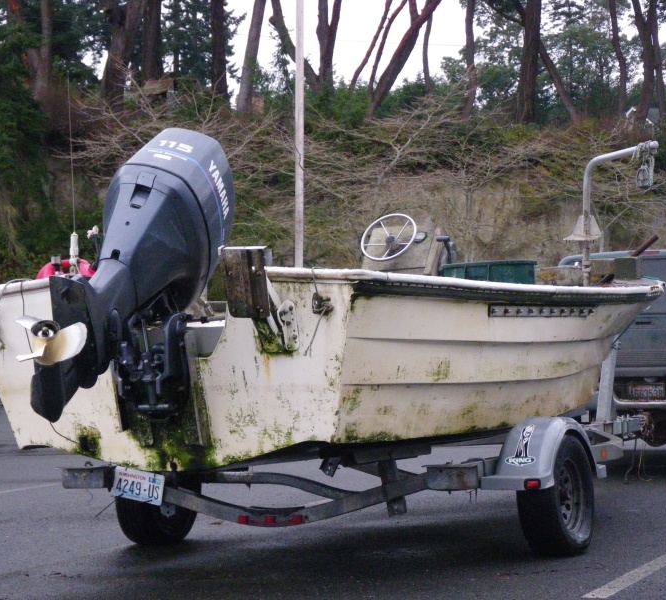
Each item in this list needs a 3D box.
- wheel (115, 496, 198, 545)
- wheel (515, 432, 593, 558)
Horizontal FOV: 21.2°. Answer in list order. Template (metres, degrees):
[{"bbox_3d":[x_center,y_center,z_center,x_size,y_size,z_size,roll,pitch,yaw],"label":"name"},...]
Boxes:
[{"bbox_3d":[-0.987,1.092,10.058,0.183,0.591,0.591,-3,-2,29],"label":"wheel"},{"bbox_3d":[1.119,0.980,8.901,0.183,0.591,0.591,-3,-2,29],"label":"wheel"}]

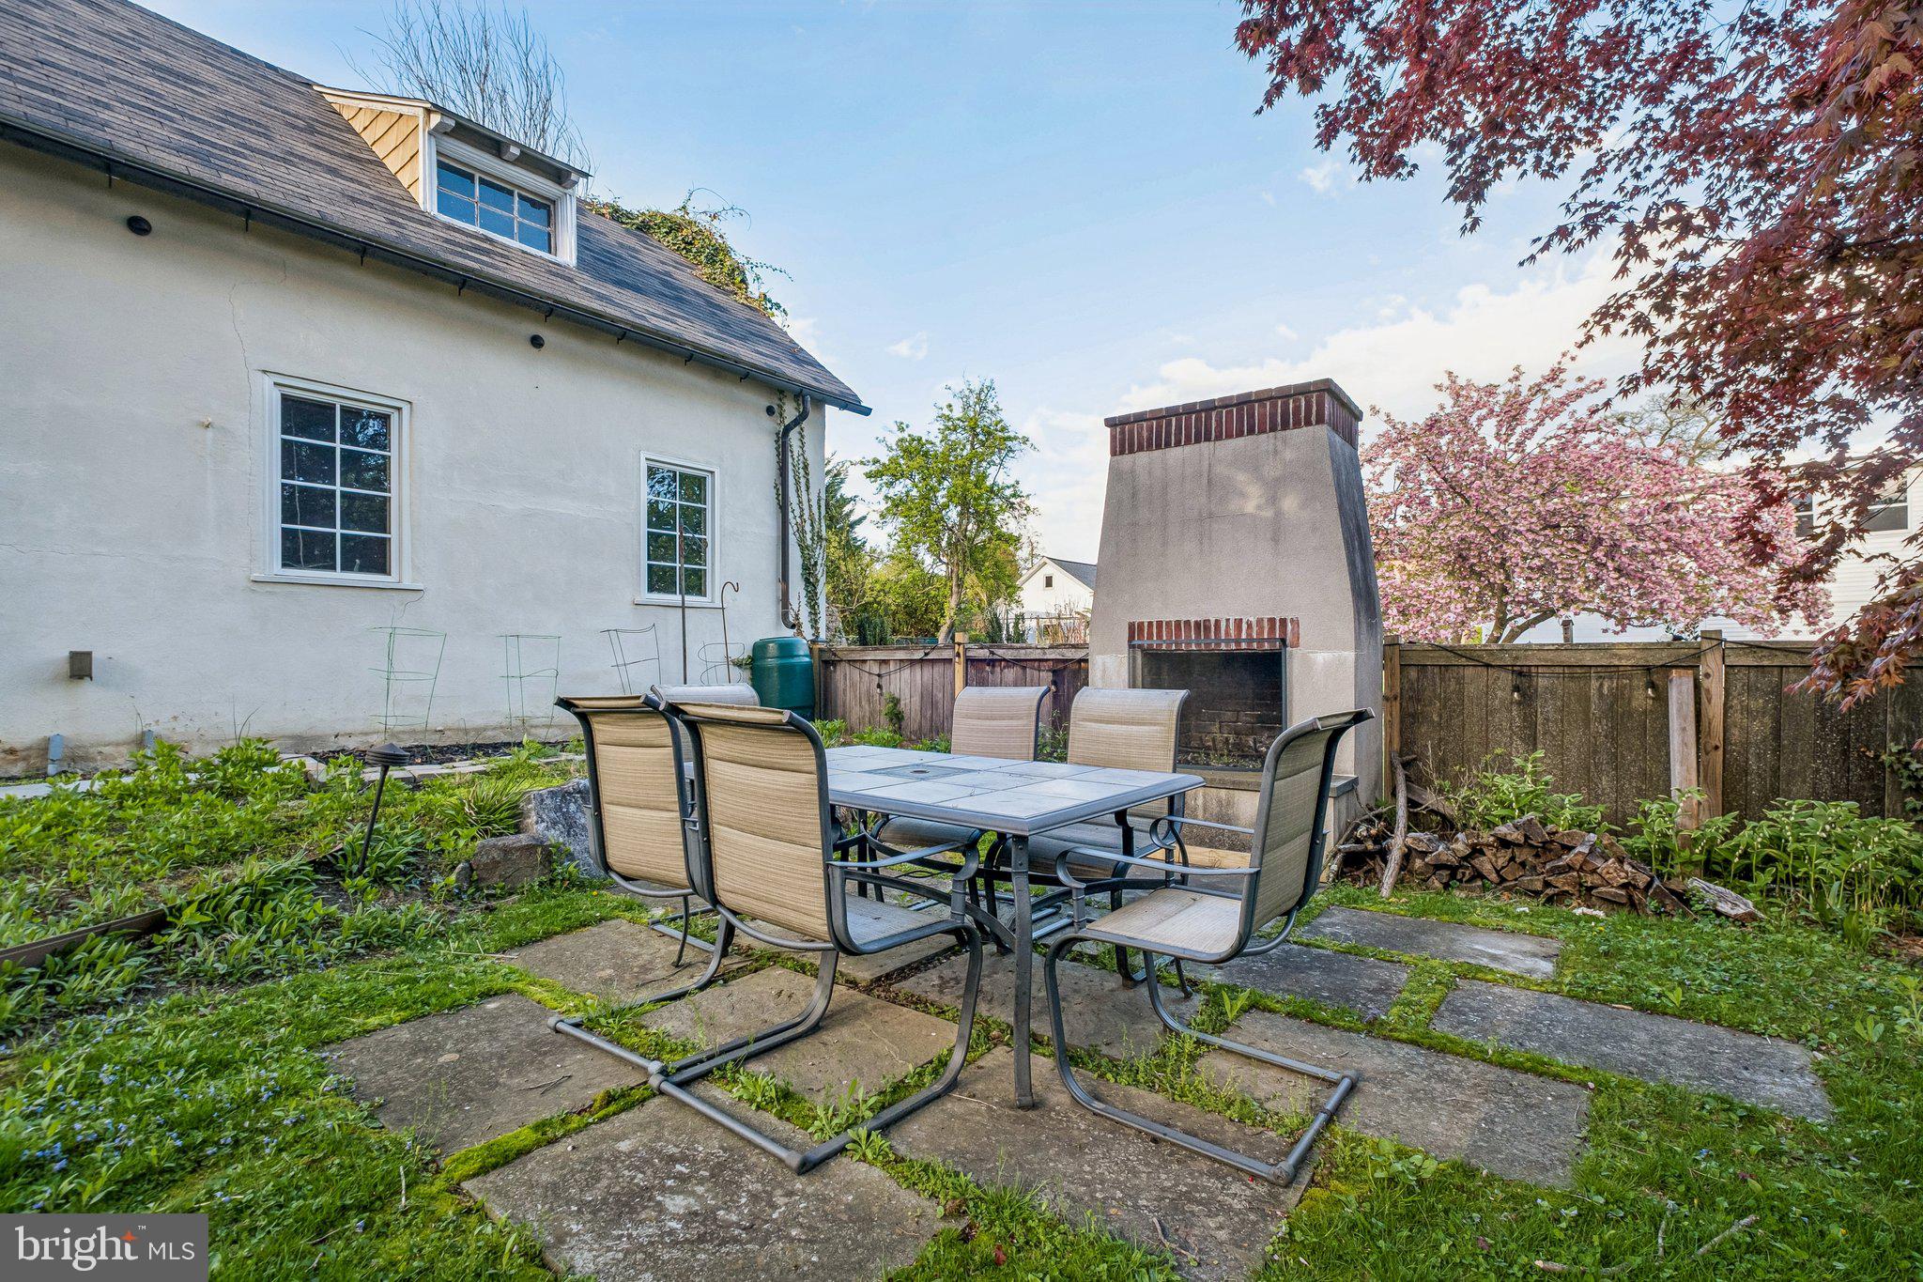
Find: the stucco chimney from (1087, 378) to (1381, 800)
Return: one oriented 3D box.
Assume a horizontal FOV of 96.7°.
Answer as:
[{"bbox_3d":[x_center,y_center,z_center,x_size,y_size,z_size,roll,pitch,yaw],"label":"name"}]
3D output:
[{"bbox_3d":[1.574,-0.114,5.355,1.722,2.730,1.134,-1,-1,39],"label":"stucco chimney"}]

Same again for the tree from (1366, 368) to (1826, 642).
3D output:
[{"bbox_3d":[7.350,-1.050,10.500,5.100,4.700,4.900,-1,-1,35],"label":"tree"}]

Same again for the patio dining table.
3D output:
[{"bbox_3d":[-0.147,0.829,3.012,1.685,0.726,1.056,-1,-1,39],"label":"patio dining table"}]

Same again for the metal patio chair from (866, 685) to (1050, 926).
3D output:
[{"bbox_3d":[0.027,0.697,3.774,0.609,1.000,0.680,-1,-1,39],"label":"metal patio chair"}]

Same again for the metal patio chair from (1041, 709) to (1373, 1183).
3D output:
[{"bbox_3d":[0.656,0.680,2.263,0.680,1.000,0.609,-1,-1,35],"label":"metal patio chair"}]

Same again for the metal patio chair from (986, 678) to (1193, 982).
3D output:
[{"bbox_3d":[0.530,0.691,3.307,0.609,1.000,0.680,-1,-1,39],"label":"metal patio chair"}]

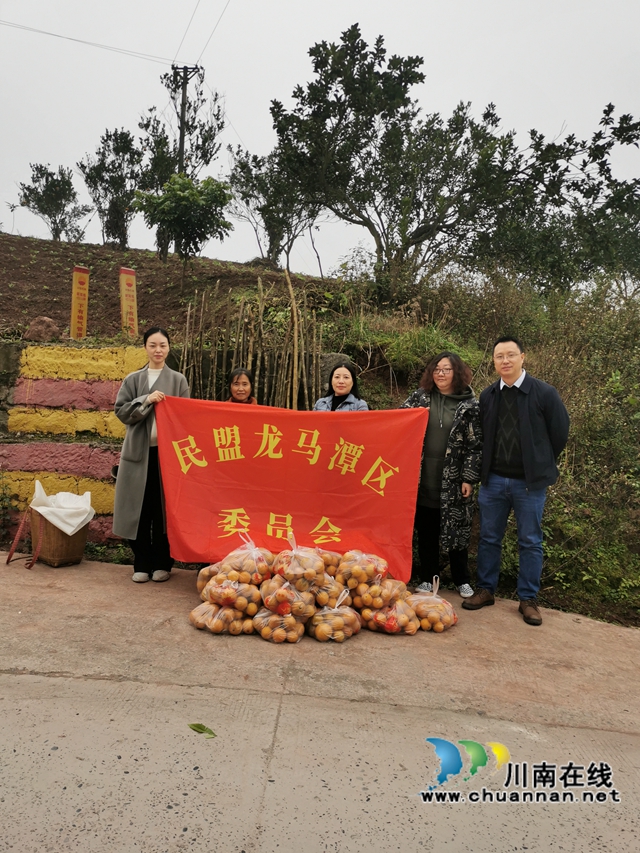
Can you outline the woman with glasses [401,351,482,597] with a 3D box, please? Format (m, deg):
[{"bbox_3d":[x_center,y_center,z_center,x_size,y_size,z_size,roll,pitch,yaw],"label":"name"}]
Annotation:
[{"bbox_3d":[0.820,0.286,4.420,0.500,1.590,0.380,1,1,14],"label":"woman with glasses"}]

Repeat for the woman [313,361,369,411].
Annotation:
[{"bbox_3d":[0.138,0.349,4.470,0.460,1.540,0.330,1,1,0],"label":"woman"}]

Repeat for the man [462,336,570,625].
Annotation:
[{"bbox_3d":[1.241,0.308,4.180,0.560,1.720,0.400,1,1,20],"label":"man"}]

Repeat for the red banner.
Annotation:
[{"bbox_3d":[-0.174,0.400,4.220,1.700,1.120,0.150,1,1,2],"label":"red banner"}]

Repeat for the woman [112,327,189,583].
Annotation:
[{"bbox_3d":[-1.119,0.179,4.420,0.480,1.660,0.400,1,1,-6],"label":"woman"}]

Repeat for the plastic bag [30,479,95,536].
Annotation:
[{"bbox_3d":[-1.811,0.577,4.680,0.400,0.370,0.350,1,1,-11],"label":"plastic bag"}]

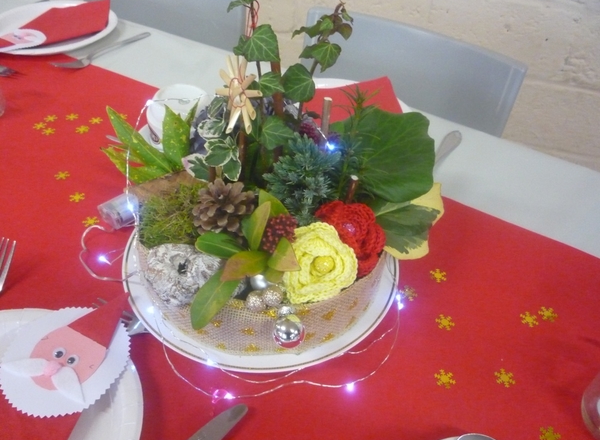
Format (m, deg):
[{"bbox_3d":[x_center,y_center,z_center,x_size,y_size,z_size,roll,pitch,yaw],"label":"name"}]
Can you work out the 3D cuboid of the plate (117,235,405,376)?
[{"bbox_3d":[-0.037,0.039,0.546,0.280,0.025,0.280,2,44,-2],"label":"plate"}]

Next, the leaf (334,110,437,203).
[{"bbox_3d":[0.084,-0.063,0.509,0.102,0.098,0.020,0,9,-4],"label":"leaf"}]

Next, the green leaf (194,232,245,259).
[{"bbox_3d":[-0.068,0.021,0.453,0.047,0.010,0.022,14,72,-1],"label":"green leaf"}]

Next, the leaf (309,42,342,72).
[{"bbox_3d":[0.021,-0.132,0.419,0.029,0.026,0.008,4,9,0],"label":"leaf"}]

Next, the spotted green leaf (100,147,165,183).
[{"bbox_3d":[-0.163,-0.053,0.506,0.066,0.014,0.030,23,85,5],"label":"spotted green leaf"}]

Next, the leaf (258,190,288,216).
[{"bbox_3d":[-0.024,-0.013,0.453,0.024,0.033,0.008,-33,12,-2],"label":"leaf"}]

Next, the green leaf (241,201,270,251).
[{"bbox_3d":[-0.035,0.005,0.428,0.020,0.043,0.010,29,10,9],"label":"green leaf"}]

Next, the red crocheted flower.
[{"bbox_3d":[0.047,0.018,0.486,0.066,0.036,0.068,5,75,0],"label":"red crocheted flower"}]

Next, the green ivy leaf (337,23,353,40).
[{"bbox_3d":[0.036,-0.151,0.418,0.013,0.013,0.006,-3,18,-4],"label":"green ivy leaf"}]

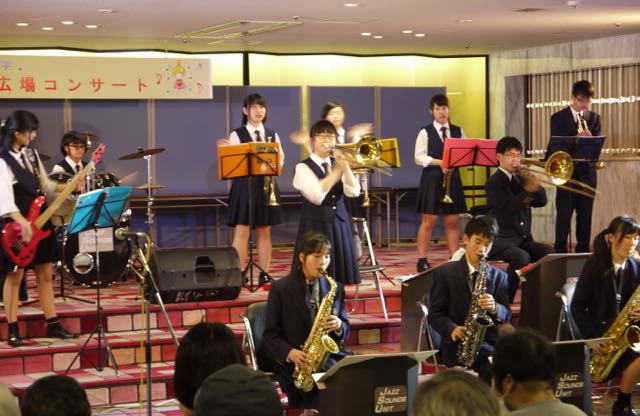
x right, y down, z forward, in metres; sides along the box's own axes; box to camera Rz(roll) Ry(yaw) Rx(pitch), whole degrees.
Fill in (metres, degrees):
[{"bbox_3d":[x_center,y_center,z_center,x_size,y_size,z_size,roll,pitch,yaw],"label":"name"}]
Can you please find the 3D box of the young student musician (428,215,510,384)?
[{"bbox_3d":[1.003,0.718,9.280,0.500,1.310,0.700,-2,2,-30],"label":"young student musician"}]

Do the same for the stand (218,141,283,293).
[{"bbox_3d":[-0.564,0.056,12.766,0.520,1.190,0.460,-1,2,-9],"label":"stand"}]

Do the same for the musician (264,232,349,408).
[{"bbox_3d":[-0.050,0.766,9.150,0.480,1.240,0.700,-2,2,-30],"label":"musician"}]

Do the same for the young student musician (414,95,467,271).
[{"bbox_3d":[1.080,-0.217,13.800,0.480,1.580,0.350,-1,2,-15],"label":"young student musician"}]

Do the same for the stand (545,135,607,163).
[{"bbox_3d":[2.303,-0.051,14.050,0.530,1.190,0.420,-2,2,-24],"label":"stand"}]

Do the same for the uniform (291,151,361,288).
[{"bbox_3d":[0.046,0.087,10.900,0.450,0.910,0.380,-2,2,-33],"label":"uniform"}]

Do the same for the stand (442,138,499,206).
[{"bbox_3d":[1.350,-0.001,13.566,0.520,1.200,0.450,-1,2,-18],"label":"stand"}]

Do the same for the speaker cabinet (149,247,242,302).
[{"bbox_3d":[-0.970,0.498,11.707,0.670,0.390,0.400,-2,2,-30],"label":"speaker cabinet"}]

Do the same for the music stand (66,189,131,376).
[{"bbox_3d":[-1.419,0.463,9.950,0.450,1.200,0.360,-2,2,-28],"label":"music stand"}]

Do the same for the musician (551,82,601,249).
[{"bbox_3d":[2.216,-0.253,13.408,0.460,1.690,0.360,-1,2,-14],"label":"musician"}]

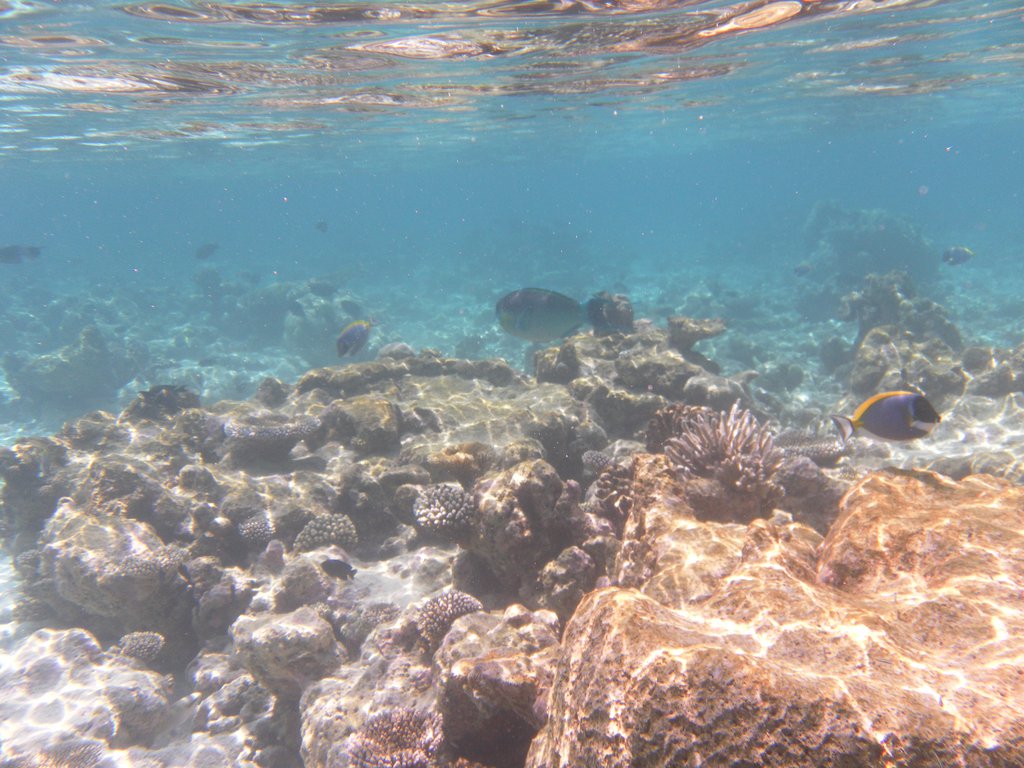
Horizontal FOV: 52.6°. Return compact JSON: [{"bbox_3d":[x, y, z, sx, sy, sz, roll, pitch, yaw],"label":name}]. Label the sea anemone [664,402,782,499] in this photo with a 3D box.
[{"bbox_3d":[0.351,0.111,1.720,0.190,0.140,0.170,-1,9,0],"label":"sea anemone"}]

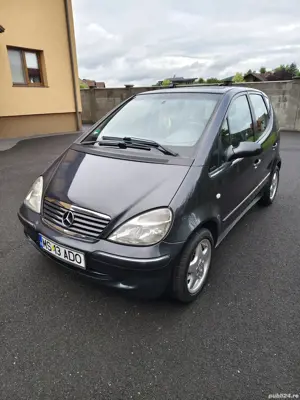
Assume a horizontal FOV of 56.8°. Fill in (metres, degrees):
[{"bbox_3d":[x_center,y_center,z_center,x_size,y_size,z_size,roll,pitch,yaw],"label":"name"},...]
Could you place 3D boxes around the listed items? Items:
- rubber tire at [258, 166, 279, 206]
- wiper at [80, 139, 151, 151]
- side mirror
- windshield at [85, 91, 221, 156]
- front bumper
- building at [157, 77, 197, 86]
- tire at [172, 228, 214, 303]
[{"bbox_3d":[1.696,-0.204,4.013,0.195,0.578,0.578,13,24,33],"label":"rubber tire"},{"bbox_3d":[-0.342,-0.501,2.489,0.860,0.080,0.100,15,25,37],"label":"wiper"},{"bbox_3d":[0.765,-0.387,2.235,0.220,0.165,0.180,13,24,33],"label":"side mirror"},{"bbox_3d":[0.037,-0.769,2.653,1.270,0.120,0.994,13,54,33],"label":"windshield"},{"bbox_3d":[-0.545,0.361,2.171,1.660,0.410,0.400,13,24,33],"label":"front bumper"},{"bbox_3d":[5.698,-23.465,60.366,10.000,5.872,9.000,1,20,5],"label":"building"},{"bbox_3d":[0.310,0.484,2.148,0.195,0.578,0.578,13,24,33],"label":"tire"}]

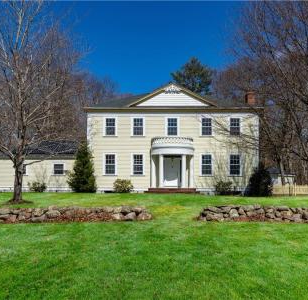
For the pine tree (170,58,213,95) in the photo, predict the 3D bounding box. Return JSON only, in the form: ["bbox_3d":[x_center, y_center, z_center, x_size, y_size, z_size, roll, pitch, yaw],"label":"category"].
[{"bbox_3d":[5.300,-4.700,48.000,6.400,16.300,6.400,0,0,0],"label":"pine tree"}]

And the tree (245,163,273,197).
[{"bbox_3d":[7.800,2.200,25.800,2.050,2.550,2.050,0,0,0],"label":"tree"}]

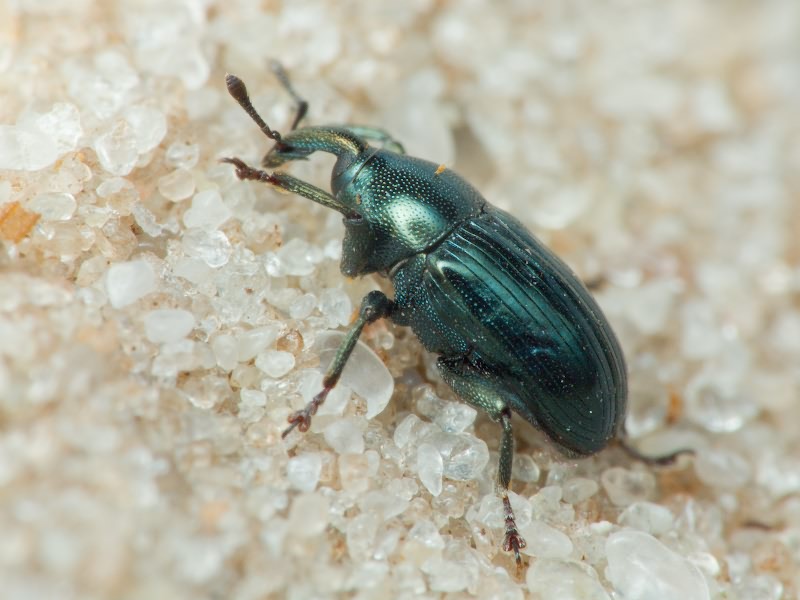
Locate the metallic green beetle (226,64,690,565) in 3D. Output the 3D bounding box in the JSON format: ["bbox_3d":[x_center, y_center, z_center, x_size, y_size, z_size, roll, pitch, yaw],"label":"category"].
[{"bbox_3d":[0.000,0.000,0.043,0.006,0.002,0.004,47,38,6],"label":"metallic green beetle"}]

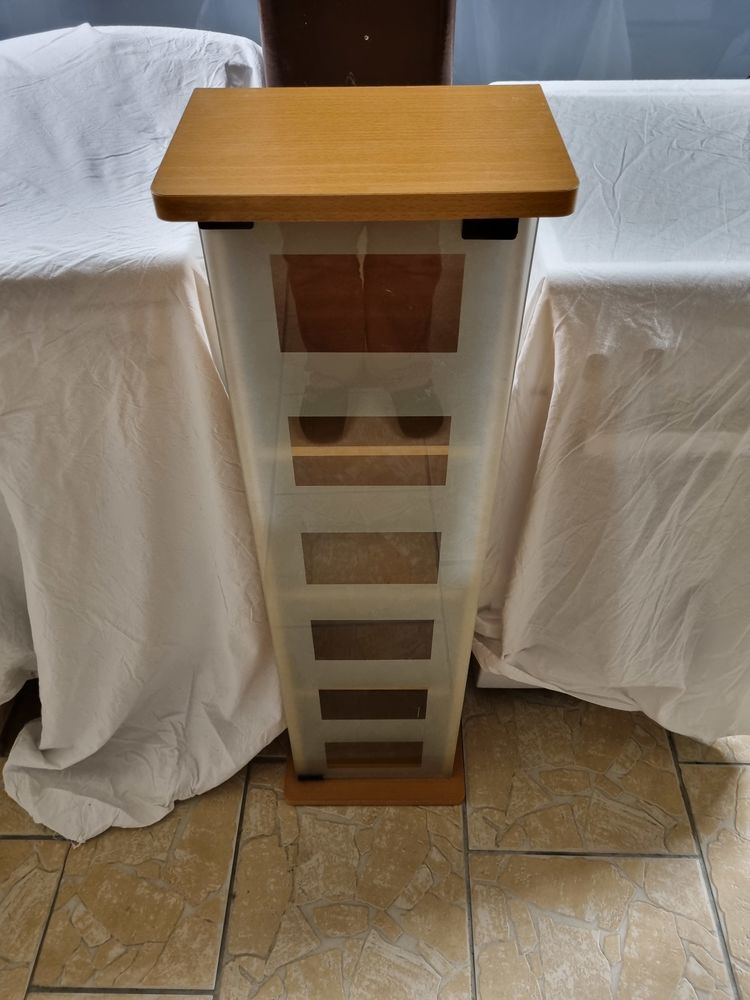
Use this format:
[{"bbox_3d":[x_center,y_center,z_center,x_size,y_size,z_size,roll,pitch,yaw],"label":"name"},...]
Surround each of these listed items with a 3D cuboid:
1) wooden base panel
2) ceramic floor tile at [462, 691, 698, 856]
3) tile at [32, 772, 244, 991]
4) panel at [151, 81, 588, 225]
[{"bbox_3d":[0.001,0.392,1.212,0.278,0.017,0.195,0,46,0],"label":"wooden base panel"},{"bbox_3d":[0.309,0.399,1.220,0.337,0.009,0.335,1,46,1],"label":"ceramic floor tile"},{"bbox_3d":[-0.329,0.524,1.106,0.246,0.009,0.335,1,46,1],"label":"tile"},{"bbox_3d":[-0.006,-0.257,0.545,0.278,0.017,0.195,0,46,0],"label":"panel"}]

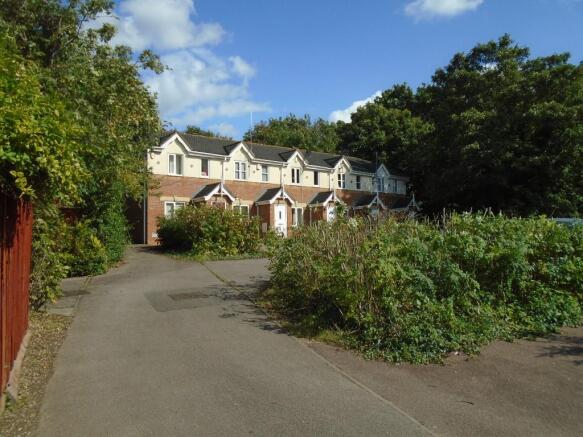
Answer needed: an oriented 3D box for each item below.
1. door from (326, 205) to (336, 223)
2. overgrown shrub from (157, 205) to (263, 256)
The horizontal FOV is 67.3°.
[{"bbox_3d":[2.750,0.280,29.200,0.920,2.070,0.080,1,-1,-37],"label":"door"},{"bbox_3d":[-3.430,0.400,18.300,4.500,2.050,3.000,0,-1,-9],"label":"overgrown shrub"}]

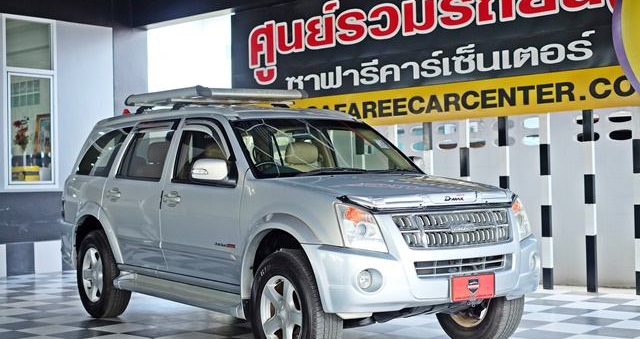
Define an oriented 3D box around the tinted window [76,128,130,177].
[{"bbox_3d":[-1.904,-0.138,8.313,0.050,0.430,0.970,24,-14,-32],"label":"tinted window"}]

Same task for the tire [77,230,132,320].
[{"bbox_3d":[-1.873,0.914,8.214,0.240,0.745,0.745,0,-1,-35],"label":"tire"}]

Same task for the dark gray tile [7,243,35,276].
[{"bbox_3d":[-3.796,1.141,11.966,0.020,0.400,0.400,-1,-1,41],"label":"dark gray tile"}]

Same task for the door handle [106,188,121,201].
[{"bbox_3d":[-1.688,0.213,7.732,0.055,0.112,0.240,0,-1,-35],"label":"door handle"}]

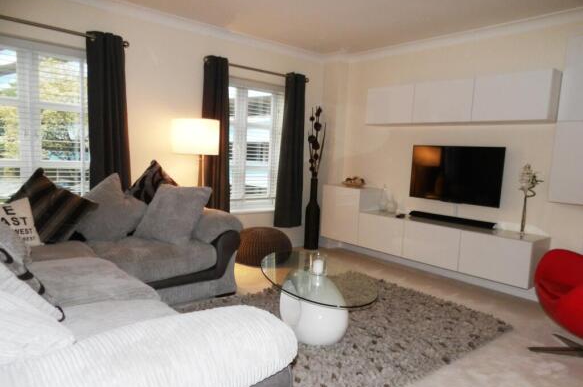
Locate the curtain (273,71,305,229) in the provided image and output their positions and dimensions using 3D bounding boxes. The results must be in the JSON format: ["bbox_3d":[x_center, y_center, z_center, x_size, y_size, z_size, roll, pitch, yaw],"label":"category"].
[{"bbox_3d":[-0.005,-0.506,4.922,0.380,1.840,0.130,-5,9,-39],"label":"curtain"}]

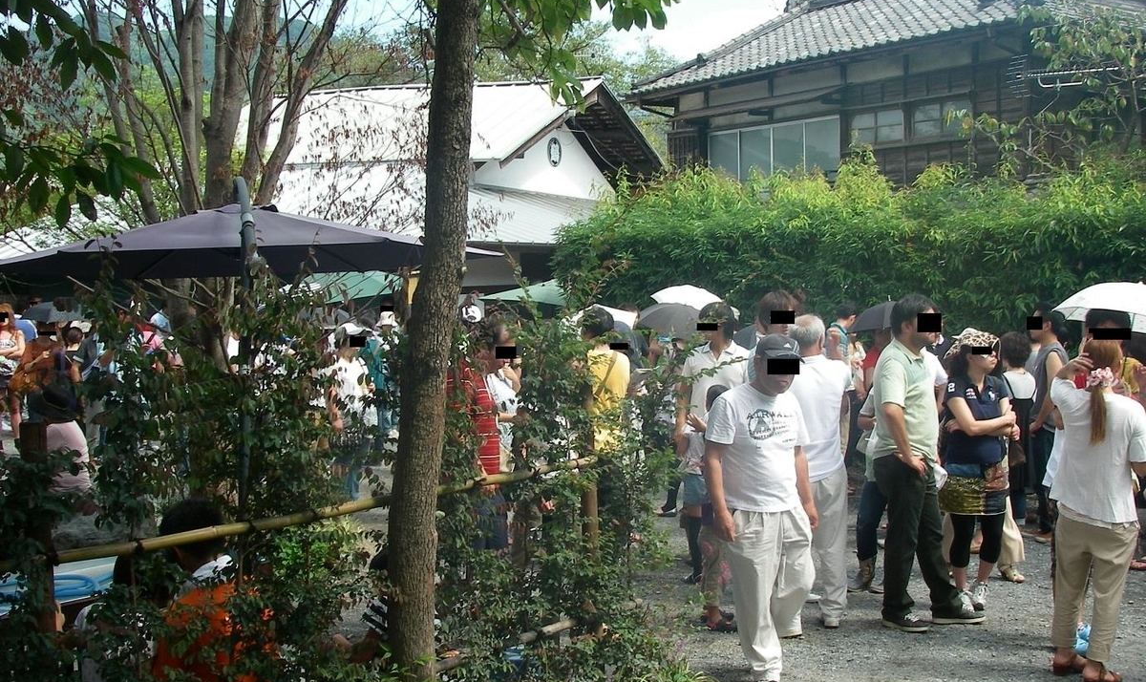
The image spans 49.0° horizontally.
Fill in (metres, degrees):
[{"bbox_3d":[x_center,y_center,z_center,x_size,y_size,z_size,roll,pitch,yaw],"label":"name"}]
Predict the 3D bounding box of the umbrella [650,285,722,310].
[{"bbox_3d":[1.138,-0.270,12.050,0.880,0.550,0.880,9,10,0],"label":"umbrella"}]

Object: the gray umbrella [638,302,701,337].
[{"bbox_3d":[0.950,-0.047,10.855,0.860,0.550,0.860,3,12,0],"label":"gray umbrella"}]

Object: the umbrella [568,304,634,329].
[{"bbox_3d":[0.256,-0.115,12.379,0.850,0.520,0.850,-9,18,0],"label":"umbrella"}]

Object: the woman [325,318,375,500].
[{"bbox_3d":[-1.933,0.648,10.950,0.380,1.600,0.470,1,3,37],"label":"woman"}]

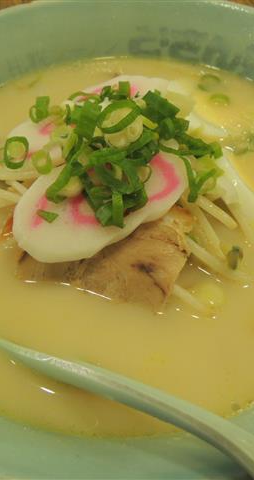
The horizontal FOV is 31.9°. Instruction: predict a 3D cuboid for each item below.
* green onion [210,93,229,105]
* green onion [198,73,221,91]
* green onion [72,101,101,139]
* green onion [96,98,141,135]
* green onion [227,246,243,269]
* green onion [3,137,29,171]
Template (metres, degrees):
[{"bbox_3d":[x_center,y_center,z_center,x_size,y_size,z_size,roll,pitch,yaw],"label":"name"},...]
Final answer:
[{"bbox_3d":[0.044,-0.067,0.212,0.009,0.004,0.007,5,55,5],"label":"green onion"},{"bbox_3d":[0.041,-0.078,0.220,0.011,0.004,0.010,4,55,4],"label":"green onion"},{"bbox_3d":[-0.015,-0.046,0.169,0.011,0.005,0.015,12,80,0],"label":"green onion"},{"bbox_3d":[-0.003,-0.046,0.166,0.018,0.005,0.011,-22,78,-5],"label":"green onion"},{"bbox_3d":[0.039,0.007,0.158,0.005,0.005,0.009,14,57,11],"label":"green onion"},{"bbox_3d":[-0.044,-0.034,0.176,0.010,0.004,0.013,-6,84,-9],"label":"green onion"}]

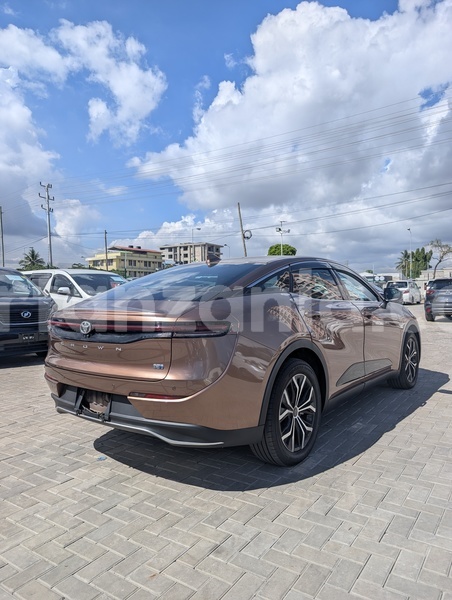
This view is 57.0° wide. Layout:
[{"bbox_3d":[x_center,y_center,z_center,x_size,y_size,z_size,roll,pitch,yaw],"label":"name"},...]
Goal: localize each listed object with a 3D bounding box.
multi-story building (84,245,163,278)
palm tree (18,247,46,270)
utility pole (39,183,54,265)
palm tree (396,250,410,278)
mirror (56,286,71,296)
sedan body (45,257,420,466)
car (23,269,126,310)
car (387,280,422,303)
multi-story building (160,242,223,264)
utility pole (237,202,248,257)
[{"bbox_3d":[-27.918,-7.833,115.431,12.000,13.000,17.500,0,2,32],"label":"multi-story building"},{"bbox_3d":[-39.277,-5.478,84.867,5.000,10.200,5.000,-1,1,0],"label":"palm tree"},{"bbox_3d":[-20.421,-6.659,48.500,0.400,13.940,1.900,-3,0,33],"label":"utility pole"},{"bbox_3d":[36.555,-5.740,84.888,3.800,8.600,3.800,-1,1,0],"label":"palm tree"},{"bbox_3d":[-3.720,-0.200,9.550,0.170,0.210,0.260,-1,1,39],"label":"mirror"},{"bbox_3d":[0.652,0.366,4.525,1.840,1.540,4.930,-1,1,39],"label":"sedan body"},{"bbox_3d":[-3.830,0.120,10.900,4.880,1.900,1.850,-1,1,38],"label":"car"},{"bbox_3d":[14.400,-0.630,33.600,1.740,1.750,4.600,-1,1,36],"label":"car"},{"bbox_3d":[-14.784,-13.552,182.130,24.000,20.600,15.500,0,2,27],"label":"multi-story building"},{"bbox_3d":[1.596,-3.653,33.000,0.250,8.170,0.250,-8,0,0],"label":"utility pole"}]

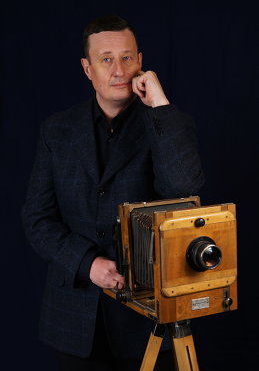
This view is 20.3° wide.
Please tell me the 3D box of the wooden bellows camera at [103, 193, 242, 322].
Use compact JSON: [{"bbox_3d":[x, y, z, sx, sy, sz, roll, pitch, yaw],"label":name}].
[{"bbox_3d":[0.111,0.175,1.831,0.244,0.264,0.333,-5,7,-30],"label":"wooden bellows camera"}]

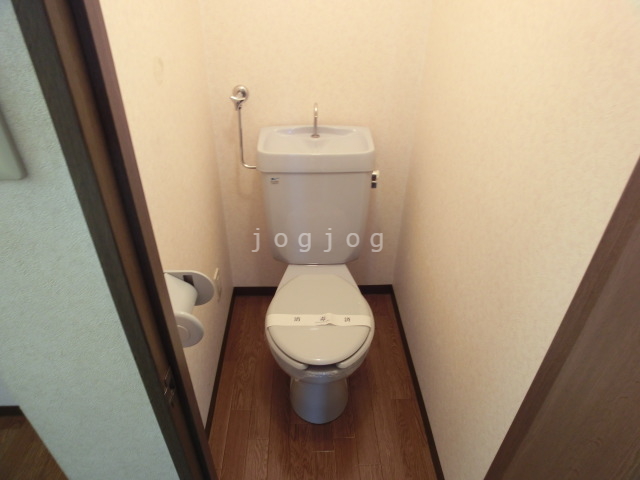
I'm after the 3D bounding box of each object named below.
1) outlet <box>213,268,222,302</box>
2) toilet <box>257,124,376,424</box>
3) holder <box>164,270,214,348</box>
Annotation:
[{"bbox_3d":[-0.403,0.178,1.538,0.011,0.120,0.071,0,33,-2],"label":"outlet"},{"bbox_3d":[-0.008,0.133,1.419,0.394,0.871,0.764,0,33,-2],"label":"toilet"},{"bbox_3d":[-0.334,0.175,0.996,0.104,0.120,0.150,0,33,-2],"label":"holder"}]

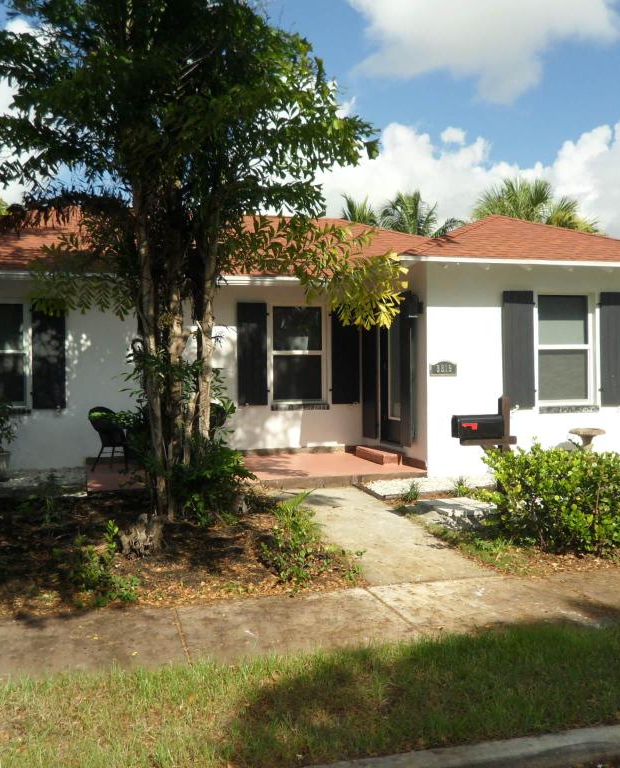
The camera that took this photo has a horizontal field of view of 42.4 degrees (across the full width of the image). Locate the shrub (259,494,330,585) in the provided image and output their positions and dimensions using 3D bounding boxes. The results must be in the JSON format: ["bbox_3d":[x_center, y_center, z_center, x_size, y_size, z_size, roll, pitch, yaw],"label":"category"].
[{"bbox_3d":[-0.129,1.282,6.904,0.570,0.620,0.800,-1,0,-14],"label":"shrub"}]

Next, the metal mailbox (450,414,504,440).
[{"bbox_3d":[1.690,0.437,8.061,0.490,0.249,0.200,-1,0,-14],"label":"metal mailbox"}]

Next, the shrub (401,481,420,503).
[{"bbox_3d":[1.196,1.281,9.539,0.230,0.245,0.230,-1,0,0],"label":"shrub"}]

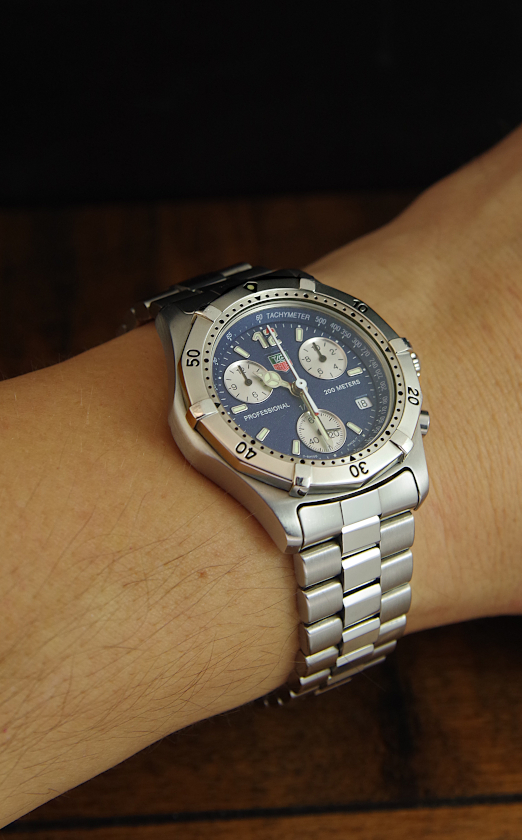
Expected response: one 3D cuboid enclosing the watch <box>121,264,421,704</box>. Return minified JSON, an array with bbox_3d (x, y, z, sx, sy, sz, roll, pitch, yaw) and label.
[{"bbox_3d":[0.001,0.009,0.307,0.042,0.059,0.067,-18,65,-26],"label":"watch"}]

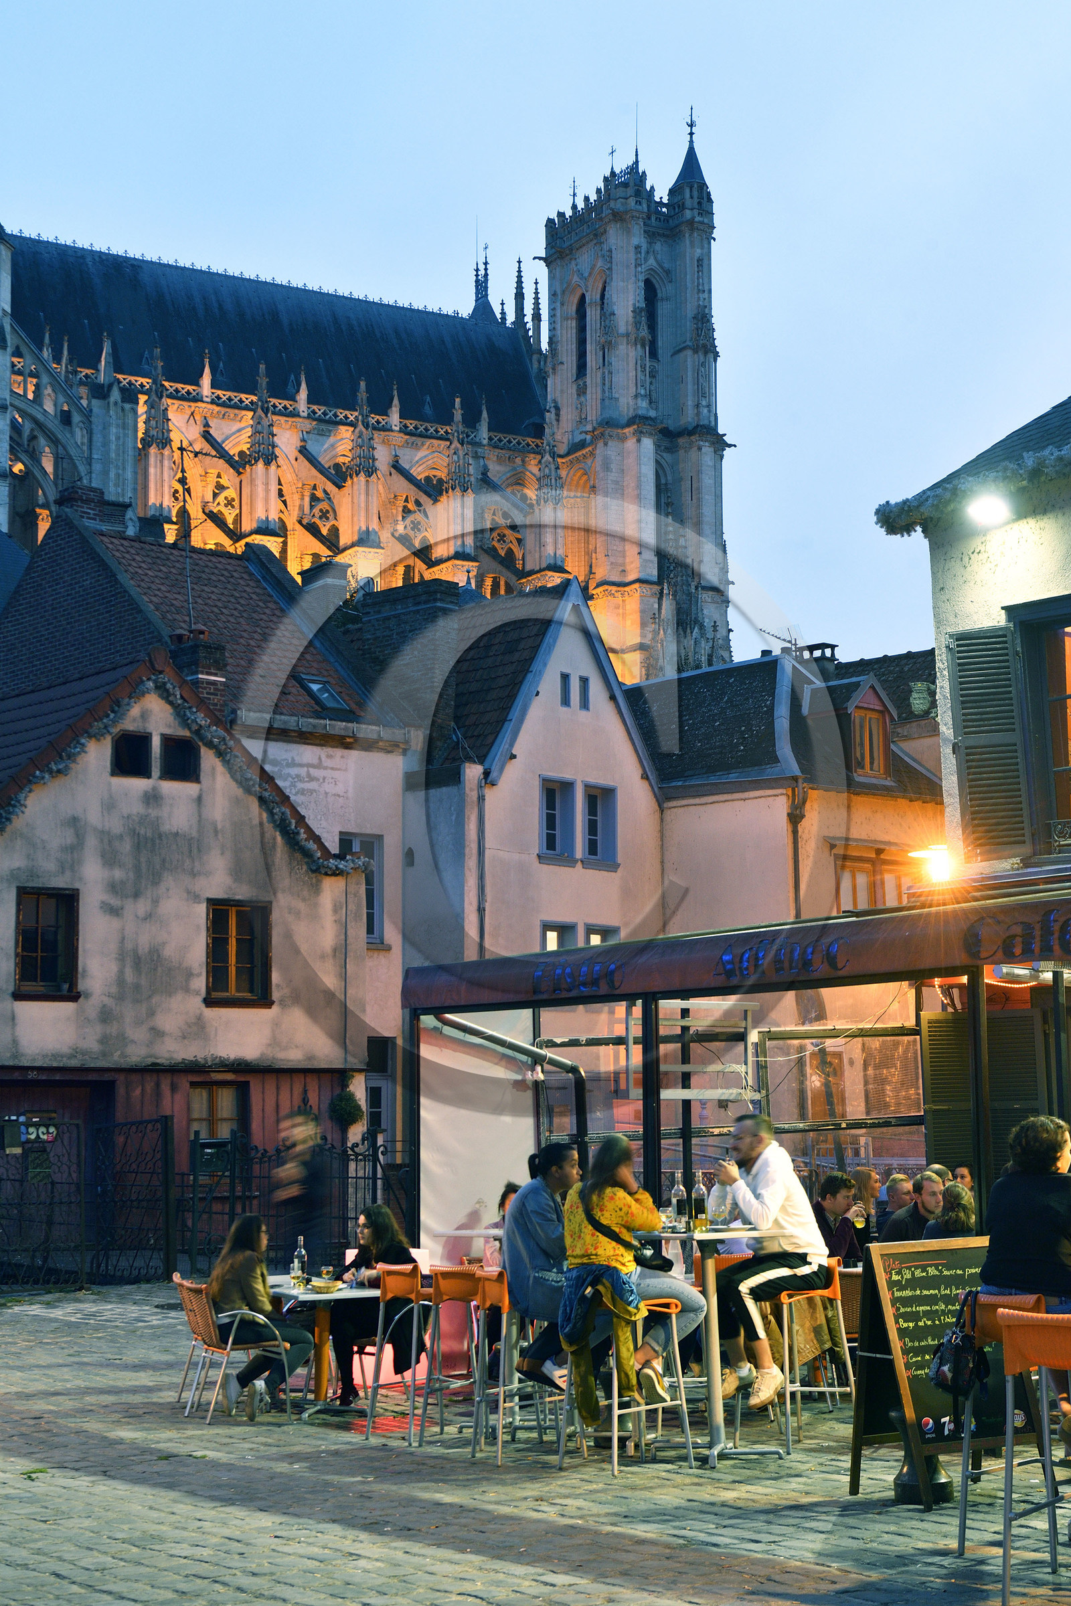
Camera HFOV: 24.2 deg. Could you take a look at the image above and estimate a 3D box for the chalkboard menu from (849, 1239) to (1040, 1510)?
[{"bbox_3d":[1.800,2.460,10.870,0.650,1.100,0.600,3,-10,-25],"label":"chalkboard menu"}]

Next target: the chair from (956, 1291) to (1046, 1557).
[{"bbox_3d":[1.866,2.248,9.056,0.490,0.950,0.490,5,-10,-32],"label":"chair"}]

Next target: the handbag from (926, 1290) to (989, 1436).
[{"bbox_3d":[1.535,2.027,9.080,0.220,0.500,0.160,-4,-9,22],"label":"handbag"}]

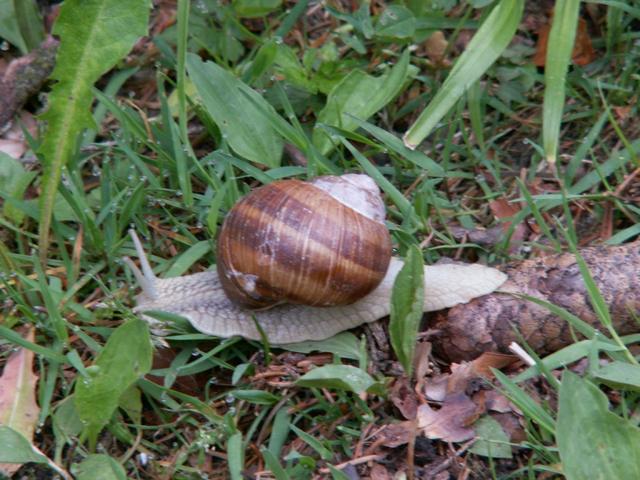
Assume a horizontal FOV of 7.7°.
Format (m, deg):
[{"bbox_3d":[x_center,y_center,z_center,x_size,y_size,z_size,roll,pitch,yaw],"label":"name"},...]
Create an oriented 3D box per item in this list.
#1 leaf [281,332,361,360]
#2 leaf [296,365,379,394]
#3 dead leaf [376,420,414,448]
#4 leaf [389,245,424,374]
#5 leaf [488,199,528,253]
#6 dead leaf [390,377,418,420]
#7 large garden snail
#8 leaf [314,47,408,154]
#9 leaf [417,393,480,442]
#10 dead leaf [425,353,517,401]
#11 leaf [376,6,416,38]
[{"bbox_3d":[0.000,0.025,1.148,0.021,0.003,0.011,4,46,4],"label":"leaf"},{"bbox_3d":[0.004,0.033,1.136,0.019,0.004,0.007,-4,49,-4],"label":"leaf"},{"bbox_3d":[0.018,0.046,1.125,0.009,0.003,0.008,22,54,16],"label":"dead leaf"},{"bbox_3d":[0.021,0.017,1.141,0.009,0.034,0.004,1,22,-1],"label":"leaf"},{"bbox_3d":[0.047,-0.004,1.183,0.011,0.004,0.014,0,67,0],"label":"leaf"},{"bbox_3d":[0.020,0.038,1.132,0.007,0.003,0.011,0,67,0],"label":"dead leaf"},{"bbox_3d":[-0.001,0.003,1.150,0.091,0.039,0.035,-2,40,-2],"label":"large garden snail"},{"bbox_3d":[0.011,-0.035,1.208,0.015,0.006,0.031,38,85,12],"label":"leaf"},{"bbox_3d":[0.030,0.042,1.127,0.014,0.004,0.013,15,58,9],"label":"leaf"},{"bbox_3d":[0.036,0.033,1.137,0.022,0.005,0.013,-4,59,4],"label":"dead leaf"},{"bbox_3d":[0.020,-0.057,1.240,0.011,0.003,0.011,9,57,6],"label":"leaf"}]

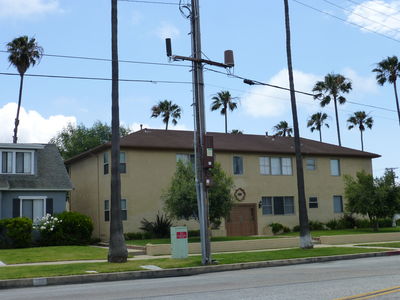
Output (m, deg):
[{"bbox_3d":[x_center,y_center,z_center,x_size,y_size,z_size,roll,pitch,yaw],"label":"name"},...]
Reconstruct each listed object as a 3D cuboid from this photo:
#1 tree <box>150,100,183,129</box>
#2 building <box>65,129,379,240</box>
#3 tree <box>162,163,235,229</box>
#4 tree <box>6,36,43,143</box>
[{"bbox_3d":[-3.745,1.705,58.982,3.600,15.239,3.600,2,-9,-30],"label":"tree"},{"bbox_3d":[2.186,2.471,38.158,22.700,7.450,9.500,2,-9,-30],"label":"building"},{"bbox_3d":[0.052,2.797,28.495,4.000,4.562,4.000,-2,-8,0],"label":"tree"},{"bbox_3d":[-18.921,-1.607,53.408,3.900,21.573,3.700,2,-9,-30],"label":"tree"}]

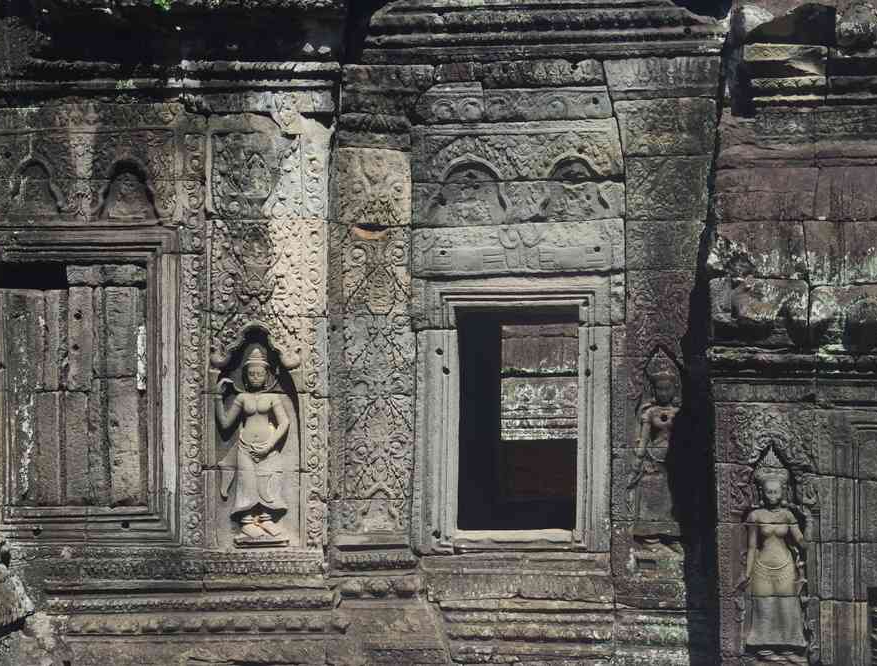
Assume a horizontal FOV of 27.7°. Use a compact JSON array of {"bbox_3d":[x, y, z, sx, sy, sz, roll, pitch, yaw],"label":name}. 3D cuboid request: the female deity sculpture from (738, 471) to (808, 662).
[{"bbox_3d":[1.448,1.002,7.700,0.302,0.858,0.150,0,0,2],"label":"female deity sculpture"}]

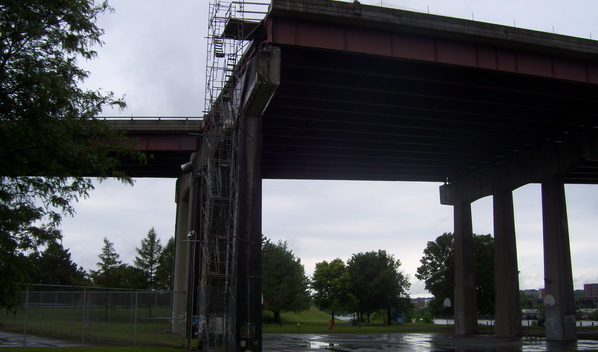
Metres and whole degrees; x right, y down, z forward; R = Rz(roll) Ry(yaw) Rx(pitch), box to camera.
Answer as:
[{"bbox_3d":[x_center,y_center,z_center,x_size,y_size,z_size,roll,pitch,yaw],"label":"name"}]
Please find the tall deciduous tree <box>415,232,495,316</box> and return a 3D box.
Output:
[{"bbox_3d":[22.788,14.468,88.966,12.070,13.131,11.466,-3,-13,14],"label":"tall deciduous tree"}]

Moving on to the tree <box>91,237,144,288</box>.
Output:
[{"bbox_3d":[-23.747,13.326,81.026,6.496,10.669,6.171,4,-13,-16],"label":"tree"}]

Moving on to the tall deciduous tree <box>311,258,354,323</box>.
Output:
[{"bbox_3d":[4.487,14.550,78.710,5.582,8.456,5.303,-1,-12,3],"label":"tall deciduous tree"}]

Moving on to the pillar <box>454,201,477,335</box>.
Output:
[{"bbox_3d":[16.383,9.031,62.311,1.250,13.149,2.000,4,-13,-16],"label":"pillar"}]

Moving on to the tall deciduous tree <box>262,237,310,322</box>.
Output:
[{"bbox_3d":[-2.668,13.262,81.040,7.996,10.802,7.596,0,-12,-2],"label":"tall deciduous tree"}]

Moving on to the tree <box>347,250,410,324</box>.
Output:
[{"bbox_3d":[10.887,15.041,84.745,8.492,10.056,8.068,-2,-12,7],"label":"tree"}]

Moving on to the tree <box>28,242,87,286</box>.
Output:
[{"bbox_3d":[-32.551,14.081,83.931,8.023,10.512,7.621,5,-13,-20],"label":"tree"}]

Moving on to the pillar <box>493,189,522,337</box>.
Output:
[{"bbox_3d":[18.360,7.640,55.962,1.250,13.097,2.000,4,-13,-16],"label":"pillar"}]

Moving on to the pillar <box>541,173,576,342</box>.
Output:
[{"bbox_3d":[20.220,6.388,49.275,1.250,12.830,2.000,4,-13,-16],"label":"pillar"}]

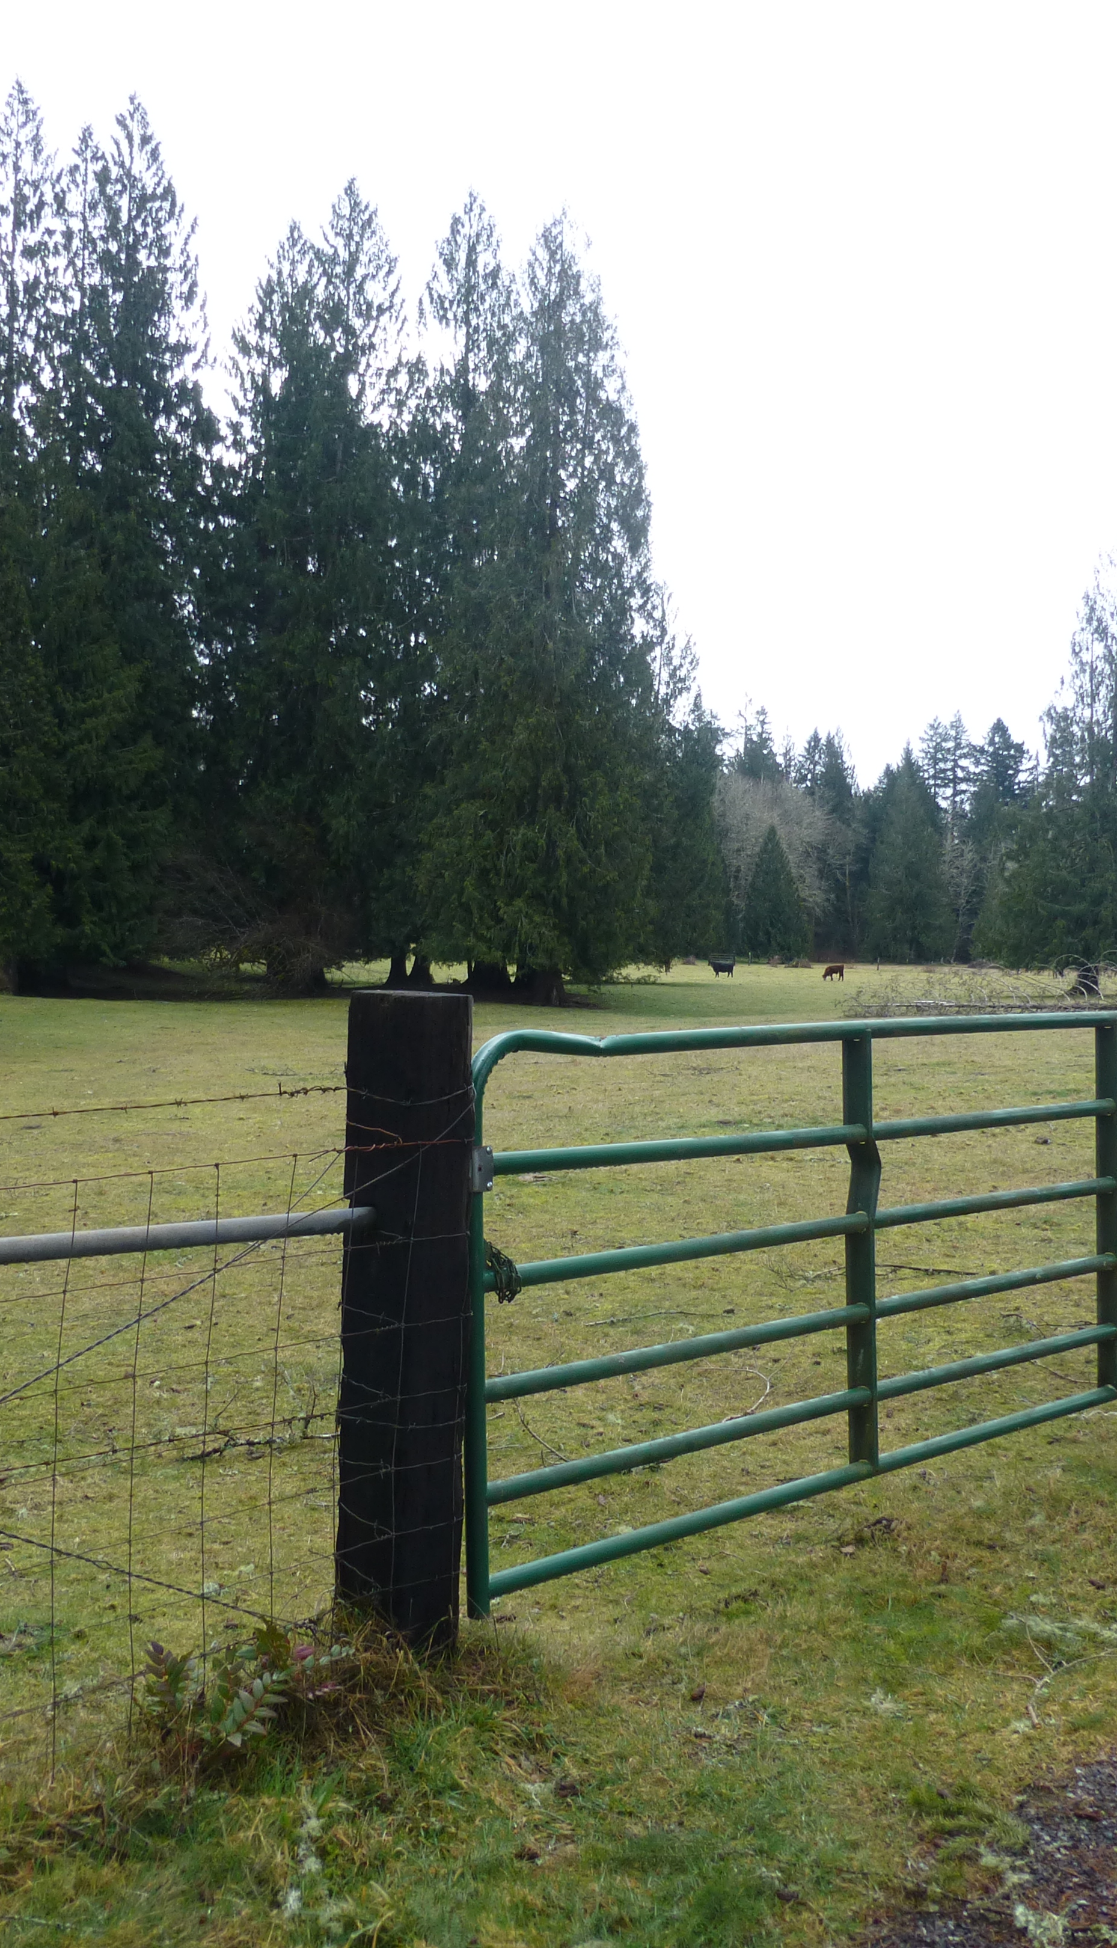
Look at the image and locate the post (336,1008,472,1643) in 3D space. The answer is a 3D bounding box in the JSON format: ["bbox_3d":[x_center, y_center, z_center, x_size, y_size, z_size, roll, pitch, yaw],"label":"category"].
[{"bbox_3d":[-0.335,0.737,3.940,0.180,1.390,0.230,0,1,-44],"label":"post"}]

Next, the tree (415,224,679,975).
[{"bbox_3d":[-0.144,-10.372,51.000,7.356,22.411,6.988,1,1,0],"label":"tree"}]

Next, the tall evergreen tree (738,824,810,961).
[{"bbox_3d":[20.304,-7.758,170.000,6.896,13.409,6.551,1,1,0],"label":"tall evergreen tree"}]

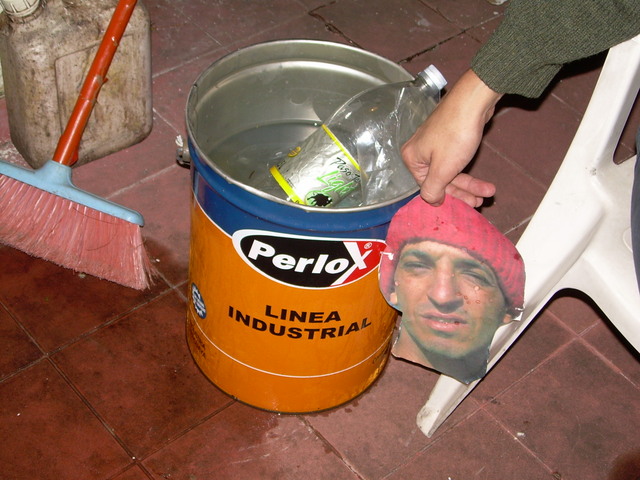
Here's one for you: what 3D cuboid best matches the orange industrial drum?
[{"bbox_3d":[-0.020,-0.008,1.398,0.300,0.364,0.300,5,45,-4],"label":"orange industrial drum"}]

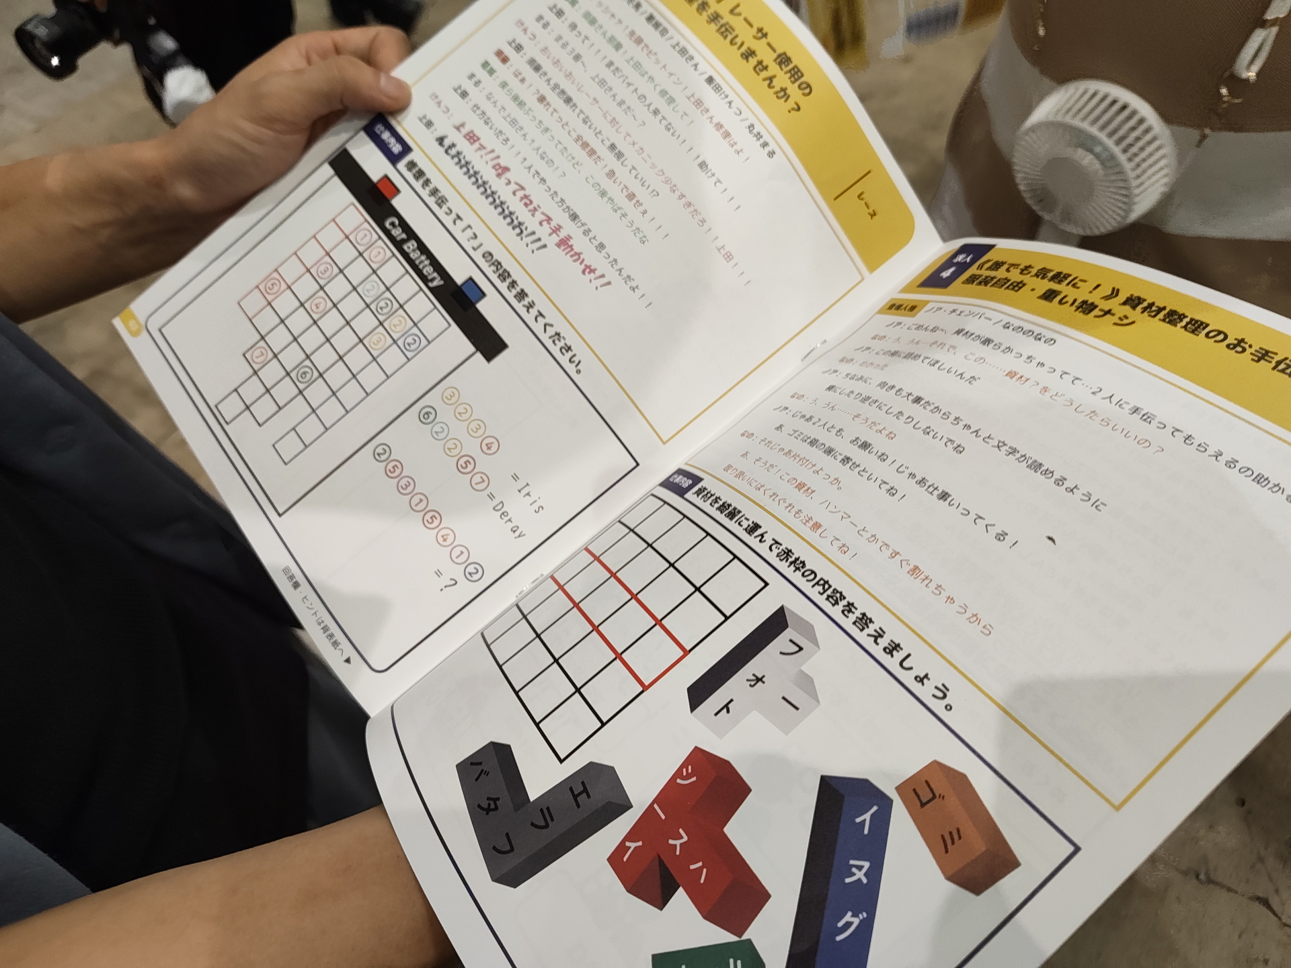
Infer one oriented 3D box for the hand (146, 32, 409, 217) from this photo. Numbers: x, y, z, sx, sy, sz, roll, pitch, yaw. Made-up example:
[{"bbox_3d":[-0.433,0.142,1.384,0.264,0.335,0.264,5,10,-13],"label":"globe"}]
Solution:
[{"bbox_3d":[-0.156,-0.159,0.395,0.142,0.085,0.078,-28,73,3],"label":"hand"}]

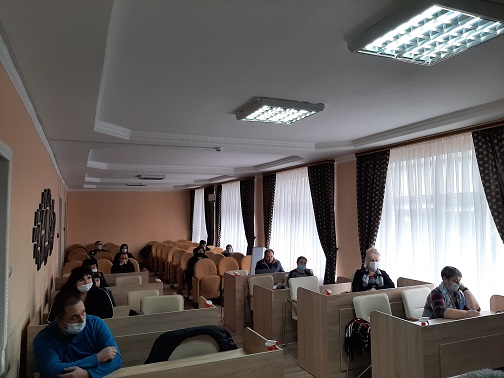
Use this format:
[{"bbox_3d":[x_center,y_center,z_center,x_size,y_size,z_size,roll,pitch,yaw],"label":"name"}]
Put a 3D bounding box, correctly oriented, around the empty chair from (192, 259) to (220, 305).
[{"bbox_3d":[-0.925,1.924,7.674,0.530,0.970,0.470,2,-4,-24],"label":"empty chair"}]

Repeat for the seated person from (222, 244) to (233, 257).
[{"bbox_3d":[-0.501,1.930,9.378,0.500,1.140,0.700,0,-4,-24],"label":"seated person"}]

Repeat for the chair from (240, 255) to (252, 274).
[{"bbox_3d":[0.048,1.960,8.166,0.530,0.970,0.470,2,-4,-24],"label":"chair"}]

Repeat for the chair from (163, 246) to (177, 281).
[{"bbox_3d":[-2.175,2.114,10.439,0.530,0.970,0.470,2,-4,-24],"label":"chair"}]

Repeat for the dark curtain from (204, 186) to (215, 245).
[{"bbox_3d":[-1.414,1.278,12.746,0.170,2.720,0.820,0,-4,-24],"label":"dark curtain"}]

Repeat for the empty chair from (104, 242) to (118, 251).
[{"bbox_3d":[-4.616,2.262,12.490,0.550,0.910,0.550,1,-4,-24],"label":"empty chair"}]

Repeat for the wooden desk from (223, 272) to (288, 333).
[{"bbox_3d":[0.206,1.837,6.393,1.240,0.875,0.520,1,-4,-24],"label":"wooden desk"}]

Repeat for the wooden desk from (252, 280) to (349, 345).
[{"bbox_3d":[0.832,1.822,5.506,1.560,0.880,0.500,2,-4,-24],"label":"wooden desk"}]

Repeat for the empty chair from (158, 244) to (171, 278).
[{"bbox_3d":[-2.536,2.185,11.453,0.560,0.940,0.550,0,-4,-24],"label":"empty chair"}]

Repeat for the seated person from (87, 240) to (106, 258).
[{"bbox_3d":[-4.133,1.991,10.199,0.560,1.150,0.700,1,-4,-24],"label":"seated person"}]

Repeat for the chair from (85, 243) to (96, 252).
[{"bbox_3d":[-4.770,2.187,11.570,0.530,0.970,0.470,2,-4,-24],"label":"chair"}]

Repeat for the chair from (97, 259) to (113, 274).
[{"bbox_3d":[-3.265,2.015,8.272,0.560,0.940,0.550,0,-4,-24],"label":"chair"}]

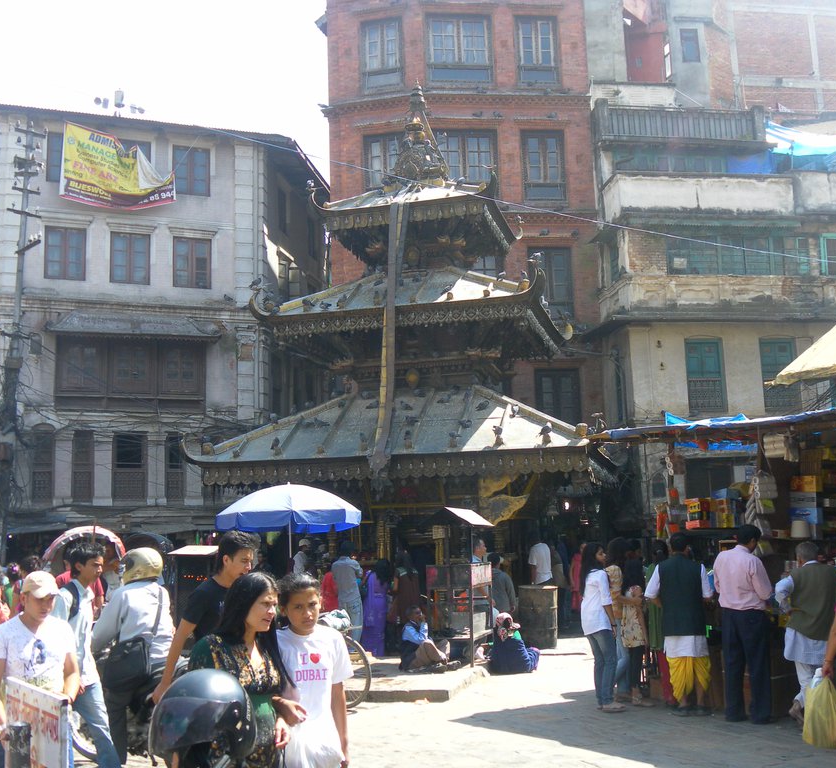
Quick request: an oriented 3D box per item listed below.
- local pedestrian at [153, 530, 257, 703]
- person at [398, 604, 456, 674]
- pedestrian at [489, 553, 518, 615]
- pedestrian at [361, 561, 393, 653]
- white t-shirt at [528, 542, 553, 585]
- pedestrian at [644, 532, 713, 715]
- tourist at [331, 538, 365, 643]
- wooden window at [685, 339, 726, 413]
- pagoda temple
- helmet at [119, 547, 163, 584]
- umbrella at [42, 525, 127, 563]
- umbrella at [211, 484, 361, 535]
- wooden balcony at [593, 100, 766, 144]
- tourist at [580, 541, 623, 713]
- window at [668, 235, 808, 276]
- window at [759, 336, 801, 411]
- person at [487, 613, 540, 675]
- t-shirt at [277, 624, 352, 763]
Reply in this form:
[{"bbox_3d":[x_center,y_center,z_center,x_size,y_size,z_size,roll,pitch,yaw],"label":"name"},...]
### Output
[{"bbox_3d":[-1.097,1.627,5.607,0.520,1.620,0.480,-7,-11,28],"label":"local pedestrian"},{"bbox_3d":[0.130,3.183,12.840,0.660,0.830,0.520,-5,-11,17],"label":"person"},{"bbox_3d":[1.213,3.125,14.471,0.500,1.520,0.420,2,-11,-17],"label":"pedestrian"},{"bbox_3d":[-0.581,3.245,14.864,0.500,1.460,0.420,-3,-10,8],"label":"pedestrian"},{"bbox_3d":[1.950,2.836,16.347,0.420,0.660,0.260,4,-12,-30],"label":"white t-shirt"},{"bbox_3d":[2.446,2.228,9.596,0.580,1.670,0.380,-4,-10,14],"label":"pedestrian"},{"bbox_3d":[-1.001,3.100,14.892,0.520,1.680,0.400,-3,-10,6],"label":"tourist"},{"bbox_3d":[6.217,-0.181,22.392,0.885,1.614,0.180,0,-10,-6],"label":"wooden window"},{"bbox_3d":[0.134,-0.511,17.948,6.100,10.010,6.100,-4,-10,12],"label":"pagoda temple"},{"bbox_3d":[-1.738,1.141,6.508,0.300,0.260,0.250,-8,-12,34],"label":"helmet"},{"bbox_3d":[-3.984,1.960,12.618,1.030,0.520,0.800,-1,-10,-5],"label":"umbrella"},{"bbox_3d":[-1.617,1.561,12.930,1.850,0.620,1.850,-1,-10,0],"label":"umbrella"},{"bbox_3d":[6.165,-5.948,24.383,3.750,0.920,1.000,0,-10,-6],"label":"wooden balcony"},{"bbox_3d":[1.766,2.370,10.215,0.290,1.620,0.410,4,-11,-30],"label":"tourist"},{"bbox_3d":[7.025,-2.810,22.754,3.203,0.958,0.180,0,-10,-6],"label":"window"},{"bbox_3d":[8.075,-0.184,23.103,0.840,1.620,0.180,0,-10,-6],"label":"window"},{"bbox_3d":[1.232,3.472,14.047,0.660,0.780,0.650,-3,-10,10],"label":"person"},{"bbox_3d":[-0.376,1.134,3.814,0.340,0.530,0.210,0,-10,-8],"label":"t-shirt"}]

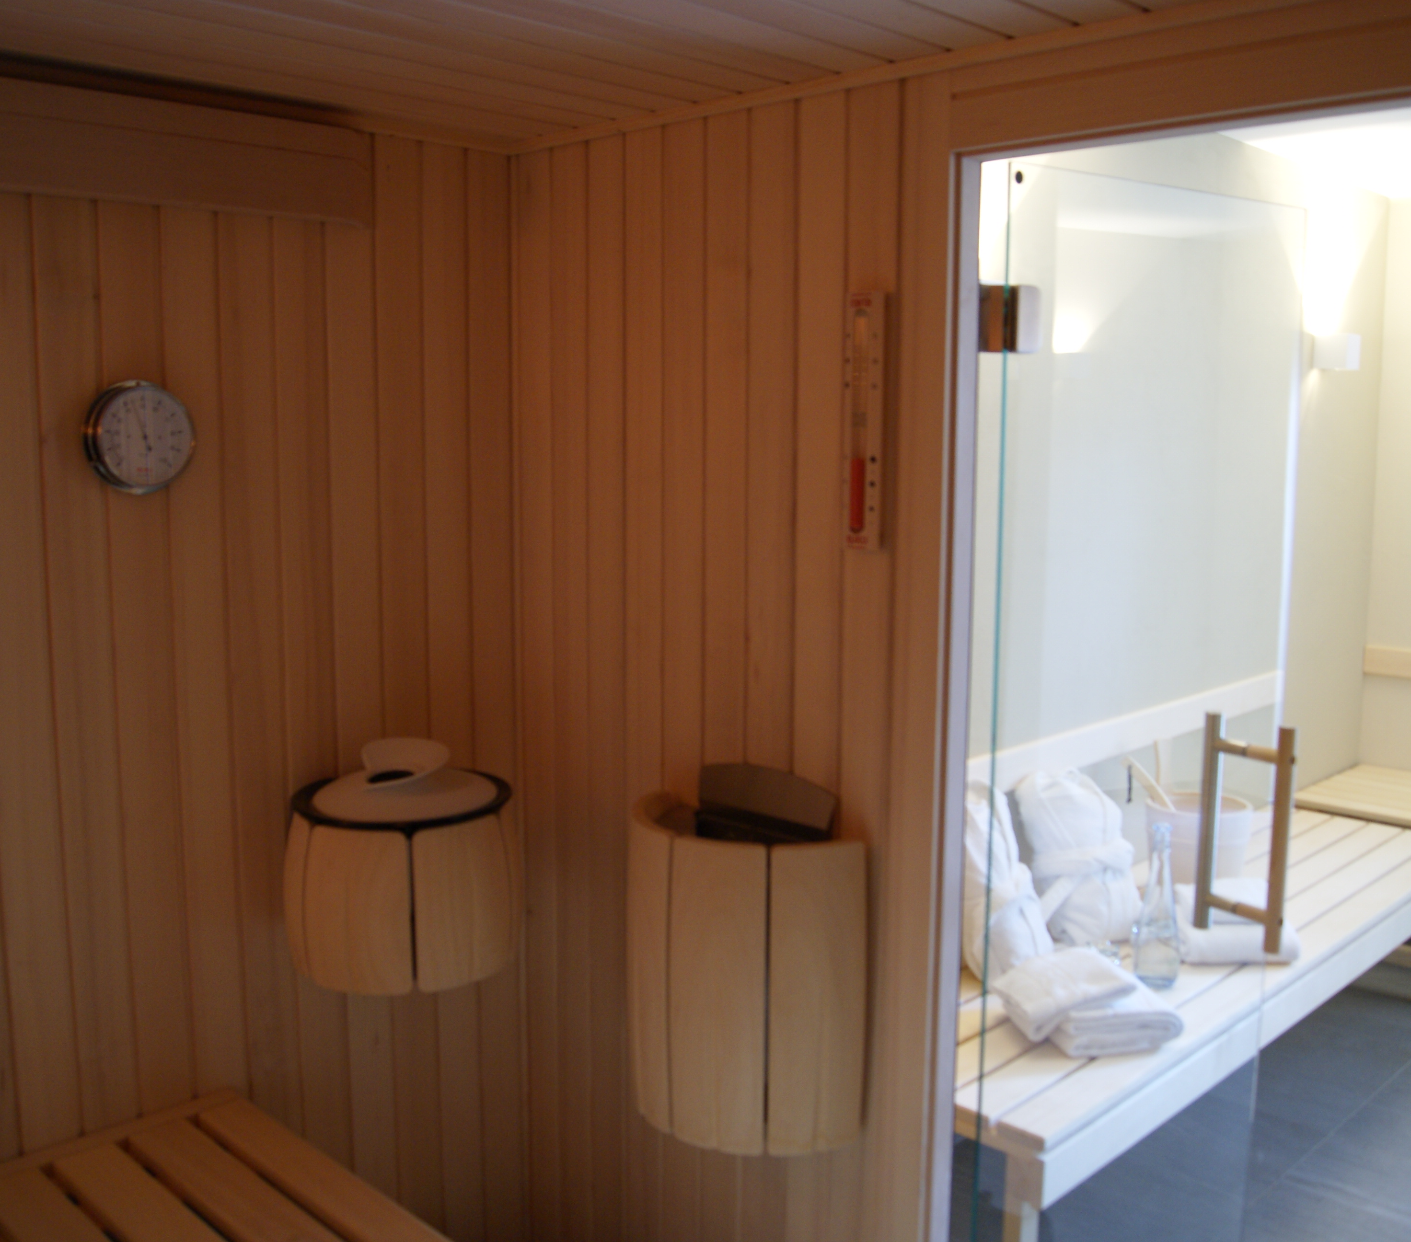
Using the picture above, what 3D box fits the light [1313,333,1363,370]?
[{"bbox_3d":[1.860,-0.791,4.110,0.100,0.100,0.100,-7,11,-44],"label":"light"}]

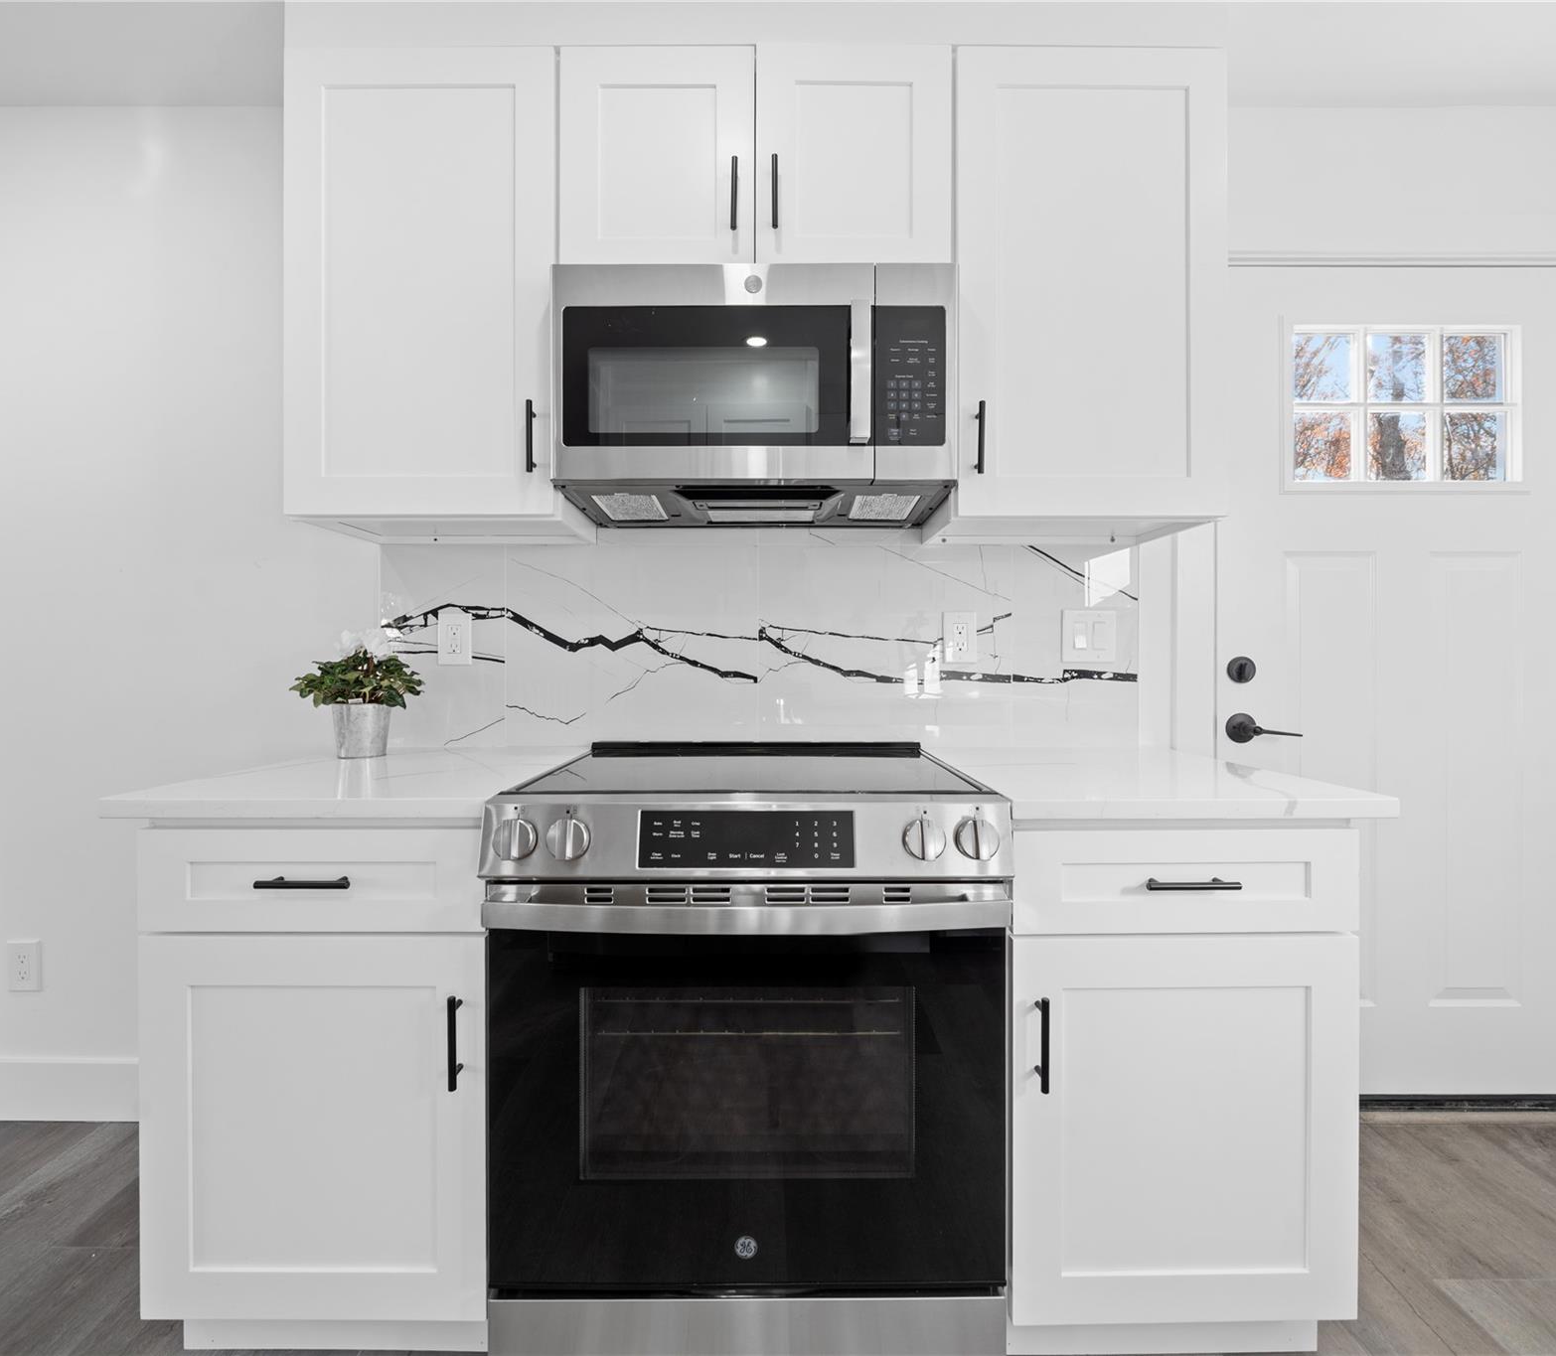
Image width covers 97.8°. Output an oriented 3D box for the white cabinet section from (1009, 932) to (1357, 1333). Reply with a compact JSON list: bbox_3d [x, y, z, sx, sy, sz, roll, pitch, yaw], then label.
[{"bbox_3d":[0.605,0.673,1.305,0.515,0.580,0.600,0,0,0],"label":"white cabinet section"}]

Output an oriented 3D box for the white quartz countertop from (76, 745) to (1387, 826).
[{"bbox_3d":[-0.043,0.187,1.310,1.878,0.030,0.660,0,1,0],"label":"white quartz countertop"}]

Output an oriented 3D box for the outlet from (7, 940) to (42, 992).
[{"bbox_3d":[-1.830,0.700,1.645,0.078,0.124,0.009,0,1,0],"label":"outlet"}]

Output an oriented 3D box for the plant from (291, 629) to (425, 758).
[{"bbox_3d":[-0.922,0.032,1.487,0.295,0.283,0.280,0,1,0],"label":"plant"}]

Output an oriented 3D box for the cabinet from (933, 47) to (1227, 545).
[{"bbox_3d":[0.609,-0.772,1.475,0.525,0.915,0.335,0,1,0],"label":"cabinet"}]

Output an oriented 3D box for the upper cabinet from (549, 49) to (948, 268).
[{"bbox_3d":[-0.042,-1.000,1.475,0.765,0.455,0.335,0,1,0],"label":"upper cabinet"}]

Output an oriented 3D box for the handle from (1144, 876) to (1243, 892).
[{"bbox_3d":[0.604,0.302,0.993,0.138,0.013,0.036,0,1,0],"label":"handle"}]

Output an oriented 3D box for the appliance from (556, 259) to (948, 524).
[{"bbox_3d":[-0.044,-0.568,1.443,0.760,0.415,0.395,0,1,0],"label":"appliance"}]

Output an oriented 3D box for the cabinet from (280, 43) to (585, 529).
[{"bbox_3d":[-0.692,-0.772,1.475,0.528,0.915,0.335,0,1,0],"label":"cabinet"}]

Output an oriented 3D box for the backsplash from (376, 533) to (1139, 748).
[{"bbox_3d":[-0.047,-0.089,1.633,1.828,0.520,0.018,0,1,0],"label":"backsplash"}]

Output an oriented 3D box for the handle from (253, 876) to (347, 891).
[{"bbox_3d":[-0.689,0.299,0.993,0.138,0.013,0.036,0,1,0],"label":"handle"}]

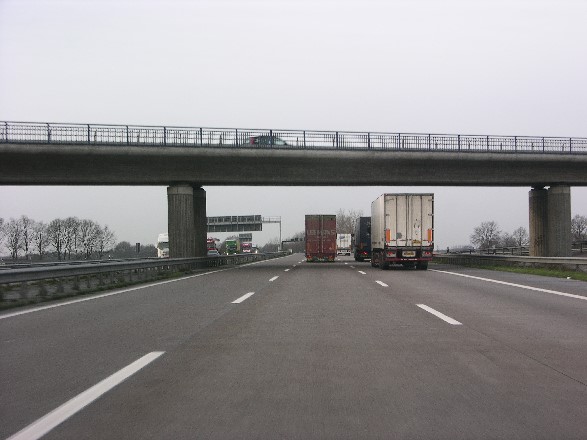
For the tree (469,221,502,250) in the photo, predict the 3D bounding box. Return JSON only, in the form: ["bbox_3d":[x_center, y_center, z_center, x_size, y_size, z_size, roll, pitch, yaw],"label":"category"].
[{"bbox_3d":[64.200,6.000,395.000,10.500,11.500,10.000,0,-1,0],"label":"tree"}]

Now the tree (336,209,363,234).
[{"bbox_3d":[15.100,2.950,320.000,7.800,12.100,7.800,0,-1,0],"label":"tree"}]

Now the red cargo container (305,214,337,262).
[{"bbox_3d":[2.350,1.740,104.900,2.550,3.900,13.200,0,-1,1],"label":"red cargo container"}]

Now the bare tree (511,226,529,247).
[{"bbox_3d":[80.000,7.300,420.000,6.600,9.800,6.600,0,-1,0],"label":"bare tree"}]

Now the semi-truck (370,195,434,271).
[{"bbox_3d":[6.130,0.800,68.300,2.580,4.000,13.500,0,-1,1],"label":"semi-truck"}]

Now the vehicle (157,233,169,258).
[{"bbox_3d":[-17.200,4.100,169.500,2.550,3.900,13.500,0,-1,1],"label":"vehicle"}]

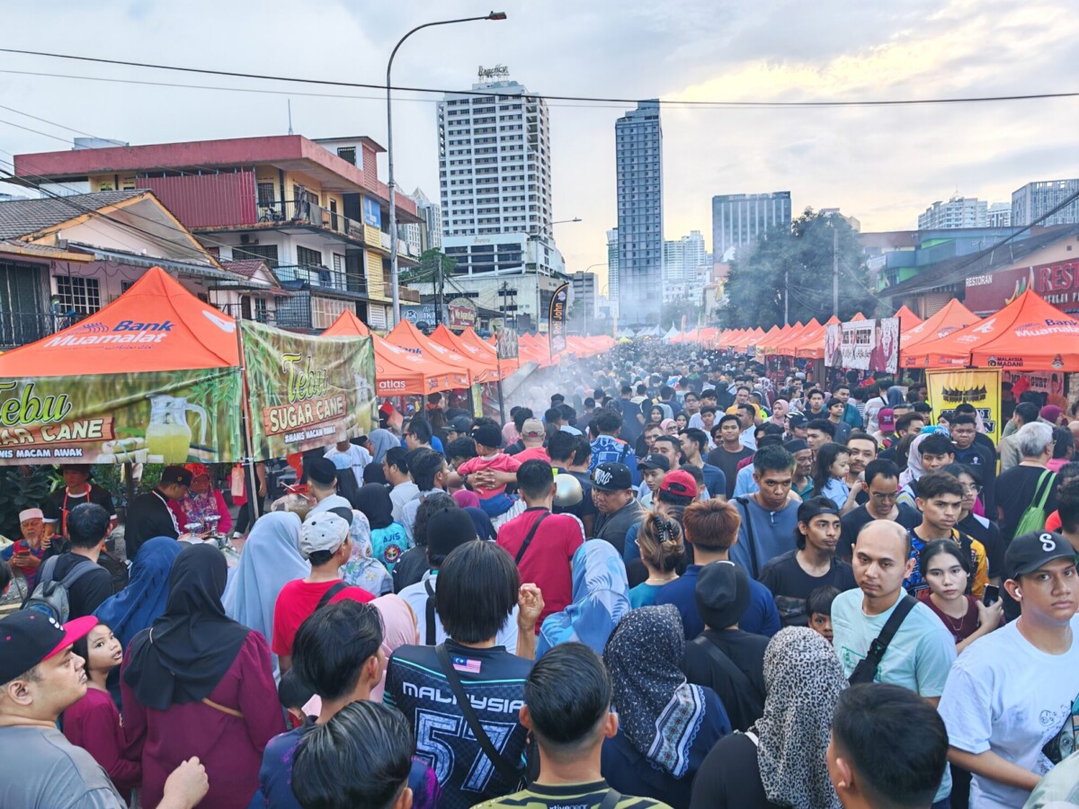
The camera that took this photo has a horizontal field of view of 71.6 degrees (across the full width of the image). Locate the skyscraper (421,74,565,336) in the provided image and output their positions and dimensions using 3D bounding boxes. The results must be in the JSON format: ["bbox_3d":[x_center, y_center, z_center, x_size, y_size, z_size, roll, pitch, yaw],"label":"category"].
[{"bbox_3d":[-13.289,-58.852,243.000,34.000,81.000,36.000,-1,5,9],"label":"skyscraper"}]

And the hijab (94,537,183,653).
[{"bbox_3d":[-1.532,0.748,2.900,0.350,0.480,0.330,1,5,27],"label":"hijab"}]

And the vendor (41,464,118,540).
[{"bbox_3d":[-3.010,1.175,4.961,0.520,1.630,0.340,-3,5,-24],"label":"vendor"}]

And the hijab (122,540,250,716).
[{"bbox_3d":[-1.302,0.817,2.780,0.430,0.540,0.340,-2,5,-11],"label":"hijab"}]

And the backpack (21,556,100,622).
[{"bbox_3d":[-1.773,0.788,2.750,0.300,0.460,0.230,0,4,18],"label":"backpack"}]

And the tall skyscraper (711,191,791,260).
[{"bbox_3d":[104.515,-67.712,371.031,37.000,69.000,18.000,-1,5,9],"label":"tall skyscraper"}]

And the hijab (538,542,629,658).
[{"bbox_3d":[0.165,0.701,2.670,0.340,0.440,0.300,-5,6,-33],"label":"hijab"}]

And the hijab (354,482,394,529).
[{"bbox_3d":[-0.931,0.578,4.200,0.240,0.290,0.270,-2,5,-5],"label":"hijab"}]

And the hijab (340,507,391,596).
[{"bbox_3d":[-0.889,0.712,3.600,0.360,0.430,0.330,-2,5,-5],"label":"hijab"}]

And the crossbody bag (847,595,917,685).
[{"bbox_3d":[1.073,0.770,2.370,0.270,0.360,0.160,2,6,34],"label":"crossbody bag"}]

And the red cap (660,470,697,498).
[{"bbox_3d":[0.635,0.364,3.420,0.170,0.130,0.250,-1,5,10],"label":"red cap"}]

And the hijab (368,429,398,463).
[{"bbox_3d":[-1.300,0.384,6.200,0.300,0.400,0.300,0,5,14],"label":"hijab"}]

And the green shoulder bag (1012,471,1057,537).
[{"bbox_3d":[2.683,0.658,4.100,0.290,0.470,0.140,1,6,30],"label":"green shoulder bag"}]

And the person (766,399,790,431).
[{"bbox_3d":[2.556,0.709,7.970,0.440,1.530,0.300,2,6,34],"label":"person"}]

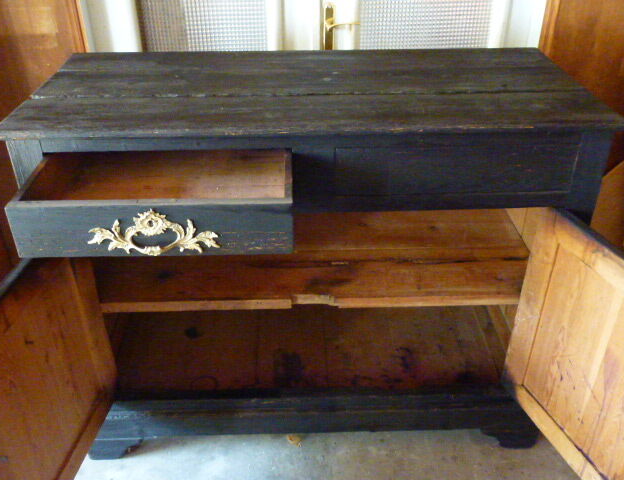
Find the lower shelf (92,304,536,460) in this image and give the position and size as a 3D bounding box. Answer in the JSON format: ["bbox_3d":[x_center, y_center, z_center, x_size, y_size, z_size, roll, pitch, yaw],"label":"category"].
[{"bbox_3d":[0.005,0.393,1.800,1.284,0.213,0.488,-1,34,-1],"label":"lower shelf"}]

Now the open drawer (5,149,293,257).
[{"bbox_3d":[-0.282,-0.131,1.166,0.486,0.105,0.413,-1,34,-1],"label":"open drawer"}]

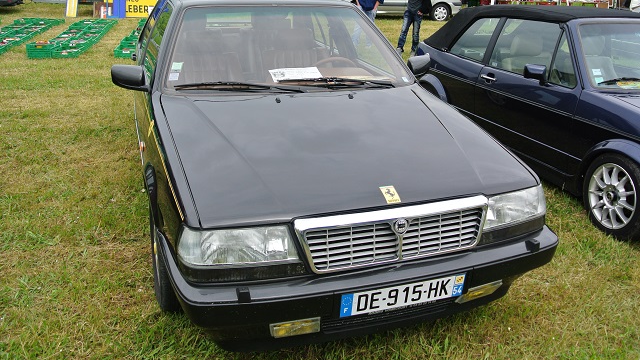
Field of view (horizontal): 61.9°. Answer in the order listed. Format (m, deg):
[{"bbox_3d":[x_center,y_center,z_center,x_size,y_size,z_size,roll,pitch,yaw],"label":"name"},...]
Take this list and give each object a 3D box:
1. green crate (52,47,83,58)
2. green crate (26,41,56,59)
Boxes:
[{"bbox_3d":[-4.449,-2.260,9.449,0.400,0.130,0.600,-3,23,-9],"label":"green crate"},{"bbox_3d":[-4.836,-2.298,9.361,0.400,0.240,0.600,-3,23,-9],"label":"green crate"}]

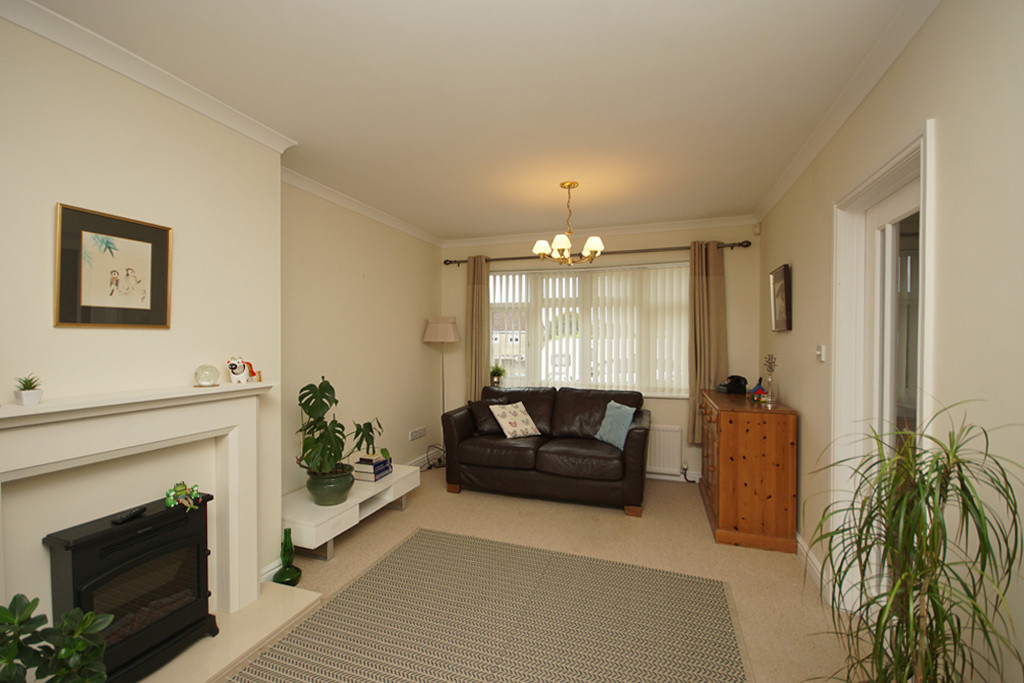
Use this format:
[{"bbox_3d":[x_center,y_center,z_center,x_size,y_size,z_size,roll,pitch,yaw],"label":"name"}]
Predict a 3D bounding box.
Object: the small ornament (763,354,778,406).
[{"bbox_3d":[1.812,0.268,2.994,0.110,0.352,0.100,0,0,20],"label":"small ornament"}]

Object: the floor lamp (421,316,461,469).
[{"bbox_3d":[-0.720,0.524,4.444,0.375,1.558,0.375,0,0,0],"label":"floor lamp"}]

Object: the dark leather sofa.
[{"bbox_3d":[0.333,0.882,3.818,1.723,0.858,0.838,0,0,19],"label":"dark leather sofa"}]

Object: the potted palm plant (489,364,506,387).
[{"bbox_3d":[-0.157,0.389,4.616,0.190,0.300,0.190,0,0,0],"label":"potted palm plant"}]

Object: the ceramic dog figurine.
[{"bbox_3d":[-1.313,0.134,2.067,0.075,0.132,0.105,0,0,8],"label":"ceramic dog figurine"}]

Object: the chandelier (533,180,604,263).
[{"bbox_3d":[0.423,-0.858,3.127,0.530,0.577,0.530,0,0,20],"label":"chandelier"}]

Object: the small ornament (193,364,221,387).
[{"bbox_3d":[-1.370,0.150,1.915,0.095,0.103,0.095,0,0,19],"label":"small ornament"}]

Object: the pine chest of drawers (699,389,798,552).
[{"bbox_3d":[1.751,0.879,3.269,0.472,0.883,1.152,0,0,19],"label":"pine chest of drawers"}]

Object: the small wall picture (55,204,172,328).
[{"bbox_3d":[-1.525,-0.264,1.649,0.022,0.429,0.372,0,0,19],"label":"small wall picture"}]

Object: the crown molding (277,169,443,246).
[{"bbox_3d":[-1.147,-1.087,3.667,0.067,0.067,2.372,0,0,19],"label":"crown molding"}]

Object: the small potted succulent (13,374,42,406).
[{"bbox_3d":[-1.605,0.159,1.418,0.056,0.100,0.056,1,1,19],"label":"small potted succulent"}]

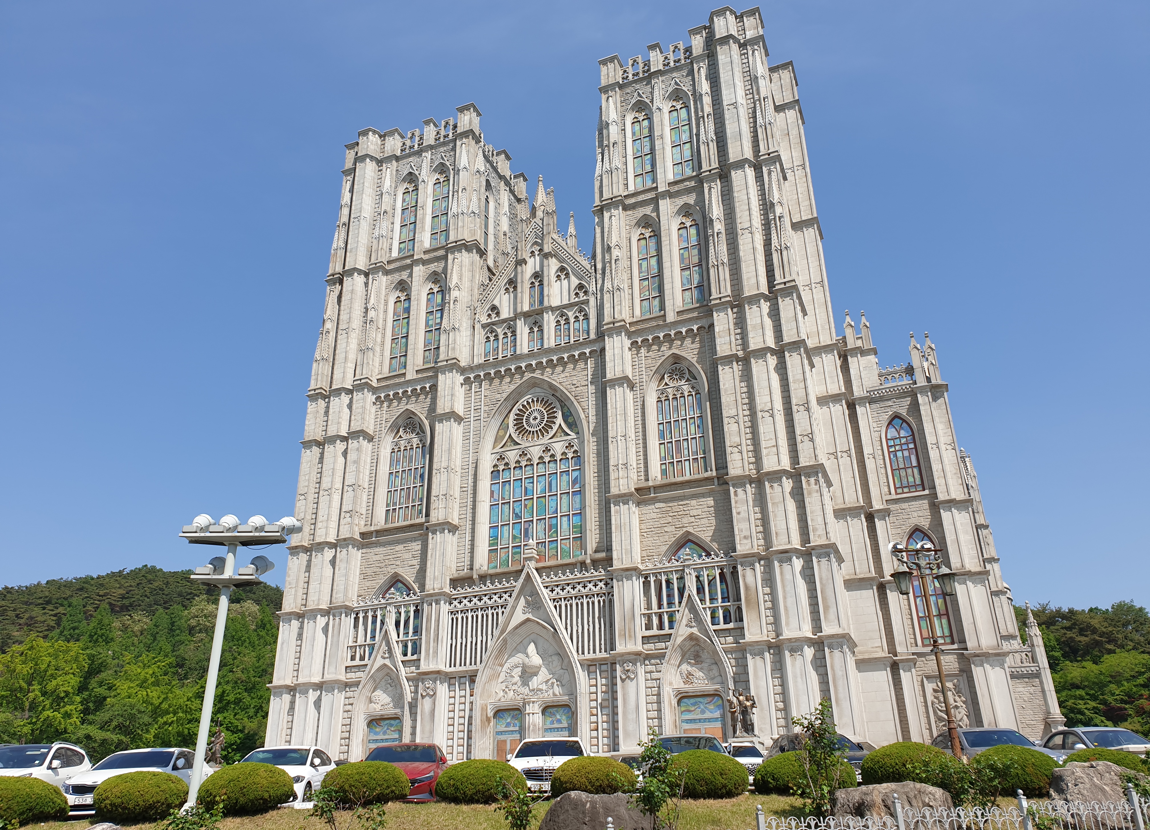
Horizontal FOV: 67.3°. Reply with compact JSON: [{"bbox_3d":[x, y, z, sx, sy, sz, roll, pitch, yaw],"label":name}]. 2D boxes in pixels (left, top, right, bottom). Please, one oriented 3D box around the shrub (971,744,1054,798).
[{"bbox_3d":[8.053,6.498,15.768,1.524,0.908,1.524,-1,-25,0],"label":"shrub"}]

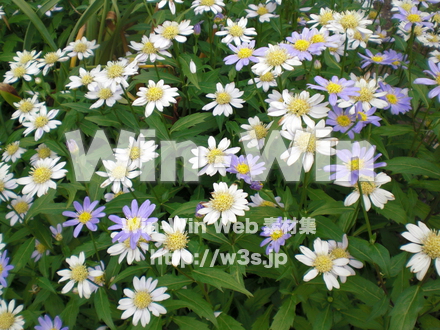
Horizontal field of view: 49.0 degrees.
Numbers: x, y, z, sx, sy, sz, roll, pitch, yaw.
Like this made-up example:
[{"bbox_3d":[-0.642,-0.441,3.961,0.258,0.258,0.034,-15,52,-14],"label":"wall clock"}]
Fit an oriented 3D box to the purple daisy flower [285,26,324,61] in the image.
[{"bbox_3d":[0.069,-0.102,0.405,0.039,0.012,0.039,3,56,9],"label":"purple daisy flower"}]

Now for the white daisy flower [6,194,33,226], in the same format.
[{"bbox_3d":[-0.206,0.046,0.500,0.032,0.013,0.032,0,69,12],"label":"white daisy flower"}]

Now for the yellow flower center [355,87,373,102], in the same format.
[{"bbox_3d":[0.143,-0.070,0.480,0.018,0.010,0.018,0,59,0],"label":"yellow flower center"}]

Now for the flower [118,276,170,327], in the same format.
[{"bbox_3d":[-0.060,0.109,0.385,0.040,0.012,0.040,0,59,0],"label":"flower"}]

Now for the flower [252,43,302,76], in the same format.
[{"bbox_3d":[0.046,-0.085,0.388,0.041,0.012,0.041,0,48,7],"label":"flower"}]

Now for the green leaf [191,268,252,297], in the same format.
[{"bbox_3d":[0.001,0.112,0.460,0.062,0.012,0.023,18,41,21],"label":"green leaf"}]

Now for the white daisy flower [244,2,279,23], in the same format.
[{"bbox_3d":[0.048,-0.177,0.560,0.039,0.013,0.039,0,54,0],"label":"white daisy flower"}]

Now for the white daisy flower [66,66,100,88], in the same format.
[{"bbox_3d":[-0.142,-0.091,0.508,0.039,0.012,0.039,-15,49,-13],"label":"white daisy flower"}]

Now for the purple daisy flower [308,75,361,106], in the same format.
[{"bbox_3d":[0.086,-0.056,0.366,0.040,0.012,0.040,8,40,12],"label":"purple daisy flower"}]

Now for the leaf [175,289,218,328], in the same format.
[{"bbox_3d":[-0.020,0.127,0.425,0.054,0.010,0.018,41,55,6],"label":"leaf"}]

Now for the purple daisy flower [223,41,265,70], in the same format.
[{"bbox_3d":[0.023,-0.102,0.450,0.041,0.012,0.041,-5,51,4],"label":"purple daisy flower"}]

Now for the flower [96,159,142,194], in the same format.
[{"bbox_3d":[-0.092,0.011,0.432,0.039,0.013,0.039,0,51,-12],"label":"flower"}]

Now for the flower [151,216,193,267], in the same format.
[{"bbox_3d":[-0.039,0.062,0.389,0.038,0.013,0.038,9,57,-15],"label":"flower"}]

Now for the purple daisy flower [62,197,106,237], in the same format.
[{"bbox_3d":[-0.123,0.047,0.440,0.040,0.012,0.040,0,56,-16],"label":"purple daisy flower"}]

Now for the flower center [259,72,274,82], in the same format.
[{"bbox_3d":[0.046,-0.086,0.475,0.014,0.008,0.014,0,46,6],"label":"flower center"}]

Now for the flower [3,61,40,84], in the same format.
[{"bbox_3d":[-0.201,-0.093,0.490,0.038,0.013,0.038,-17,51,-19],"label":"flower"}]

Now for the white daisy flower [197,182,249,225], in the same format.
[{"bbox_3d":[0.002,0.031,0.387,0.040,0.014,0.040,5,49,1],"label":"white daisy flower"}]

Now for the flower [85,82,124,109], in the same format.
[{"bbox_3d":[-0.109,-0.066,0.455,0.038,0.013,0.038,-4,49,-13],"label":"flower"}]

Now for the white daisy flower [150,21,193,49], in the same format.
[{"bbox_3d":[-0.049,-0.135,0.500,0.044,0.015,0.044,0,54,-2],"label":"white daisy flower"}]

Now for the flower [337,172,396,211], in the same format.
[{"bbox_3d":[0.108,0.019,0.363,0.043,0.015,0.043,10,45,17],"label":"flower"}]

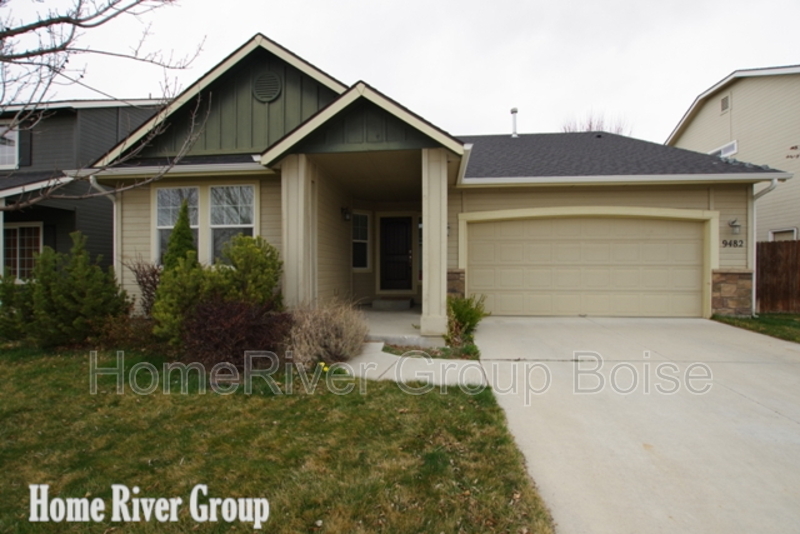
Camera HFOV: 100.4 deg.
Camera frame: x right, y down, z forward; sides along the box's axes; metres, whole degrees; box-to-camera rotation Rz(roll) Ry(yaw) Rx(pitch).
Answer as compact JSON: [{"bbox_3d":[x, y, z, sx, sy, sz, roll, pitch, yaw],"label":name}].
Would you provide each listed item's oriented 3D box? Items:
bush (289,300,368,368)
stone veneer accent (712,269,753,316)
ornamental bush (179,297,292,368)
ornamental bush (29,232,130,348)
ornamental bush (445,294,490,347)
[{"bbox_3d":[-1.020,0.875,4.750,1.100,0.800,1.050,0,0,5],"label":"bush"},{"bbox_3d":[6.650,0.515,6.720,0.760,0.960,0.150,0,0,5],"label":"stone veneer accent"},{"bbox_3d":[-2.400,0.850,4.920,1.430,0.830,1.220,0,0,5],"label":"ornamental bush"},{"bbox_3d":[-5.040,0.310,5.320,1.220,1.680,1.120,0,0,5],"label":"ornamental bush"},{"bbox_3d":[1.080,0.840,5.250,0.680,0.780,0.630,0,0,5],"label":"ornamental bush"}]

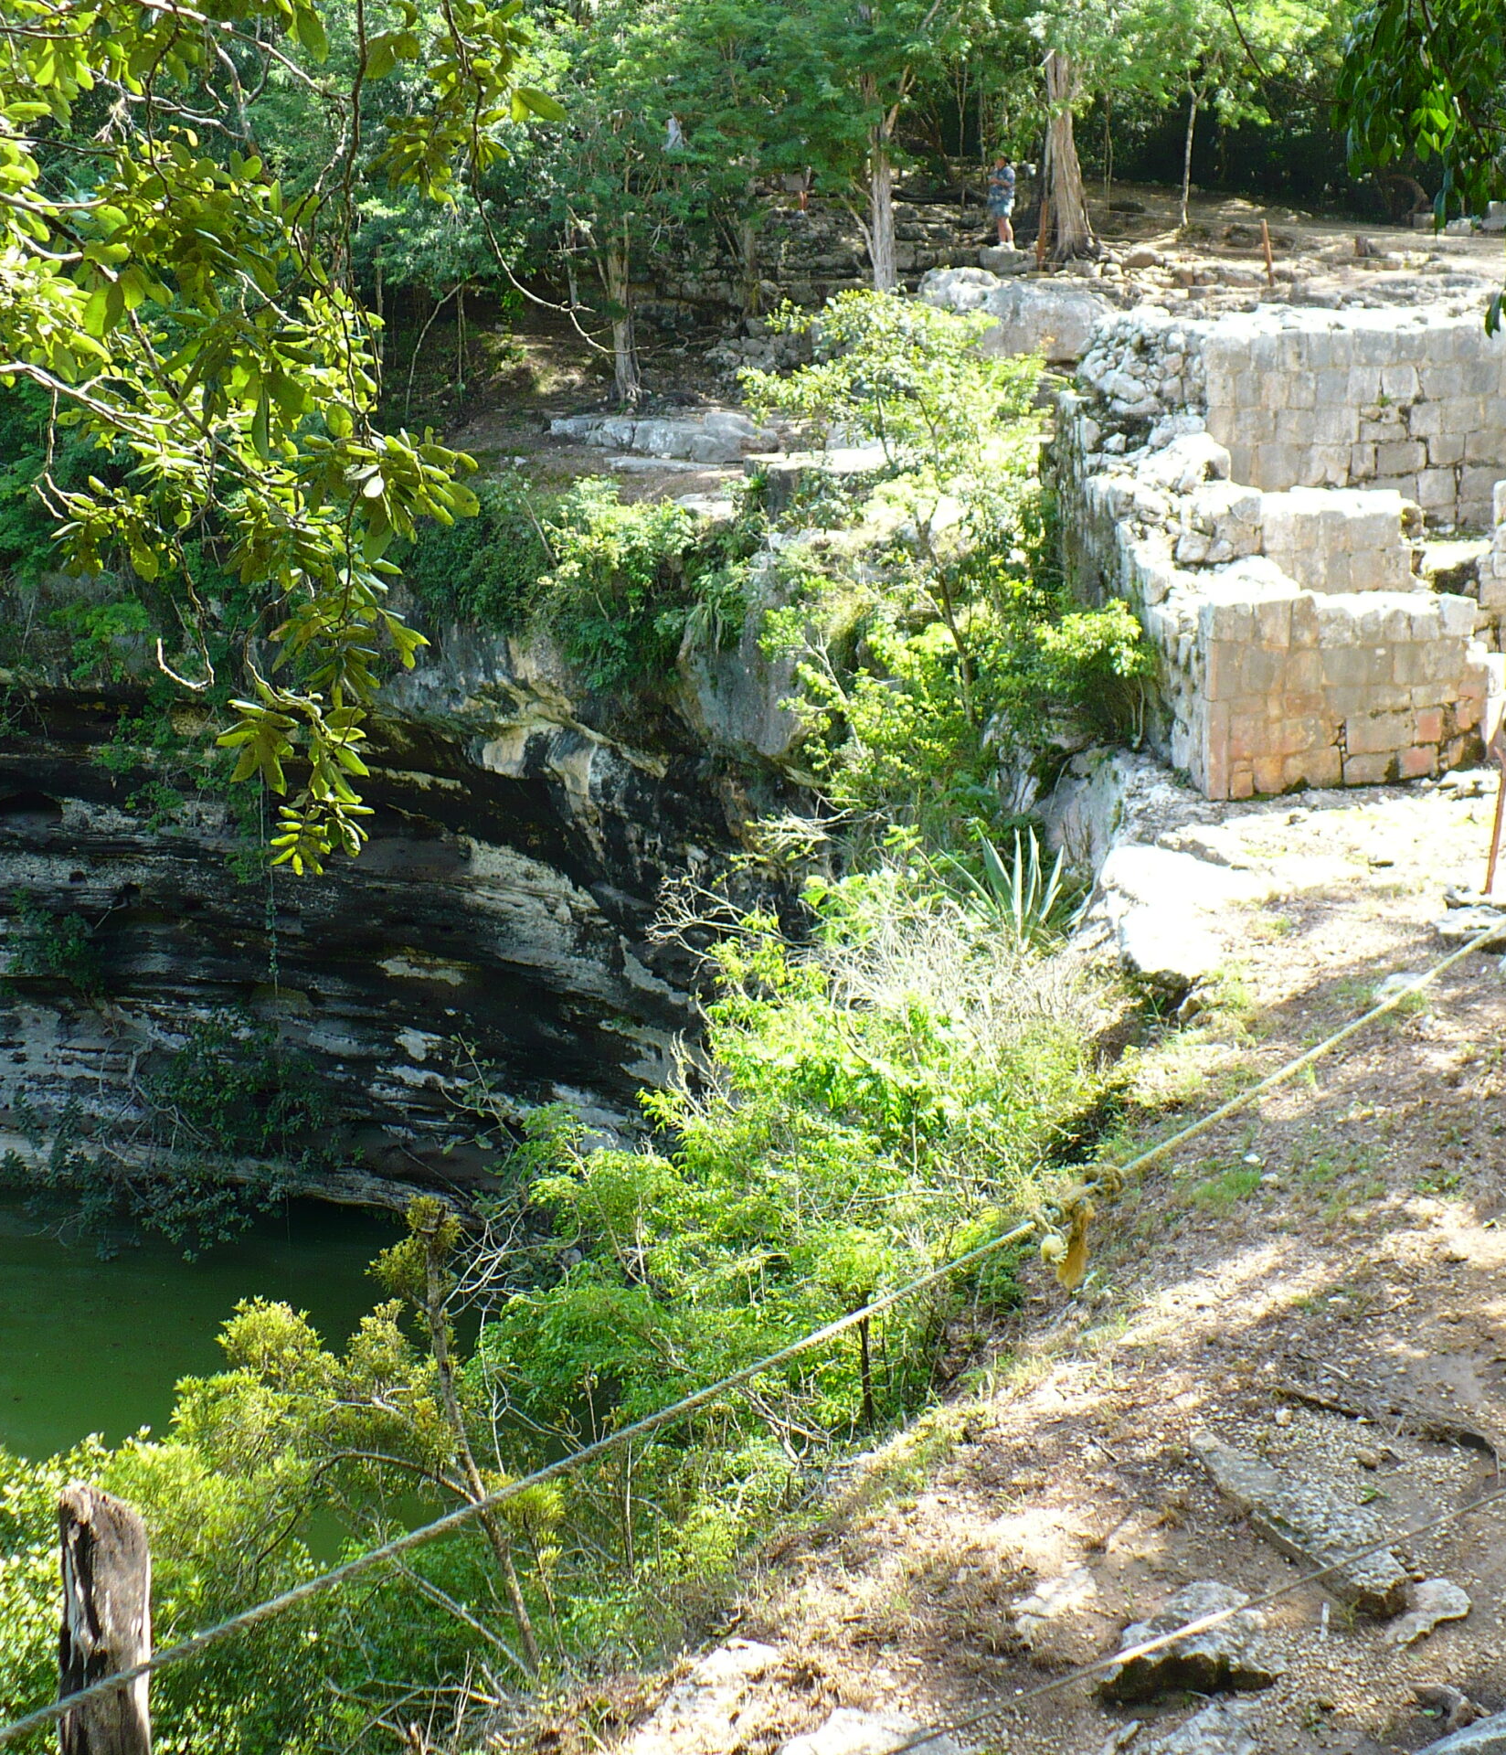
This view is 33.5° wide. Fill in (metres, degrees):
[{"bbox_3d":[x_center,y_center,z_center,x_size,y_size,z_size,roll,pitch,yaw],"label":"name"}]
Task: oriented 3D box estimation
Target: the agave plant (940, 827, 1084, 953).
[{"bbox_3d":[1.913,0.101,18.500,1.060,0.920,1.040,-1,18,0],"label":"agave plant"}]

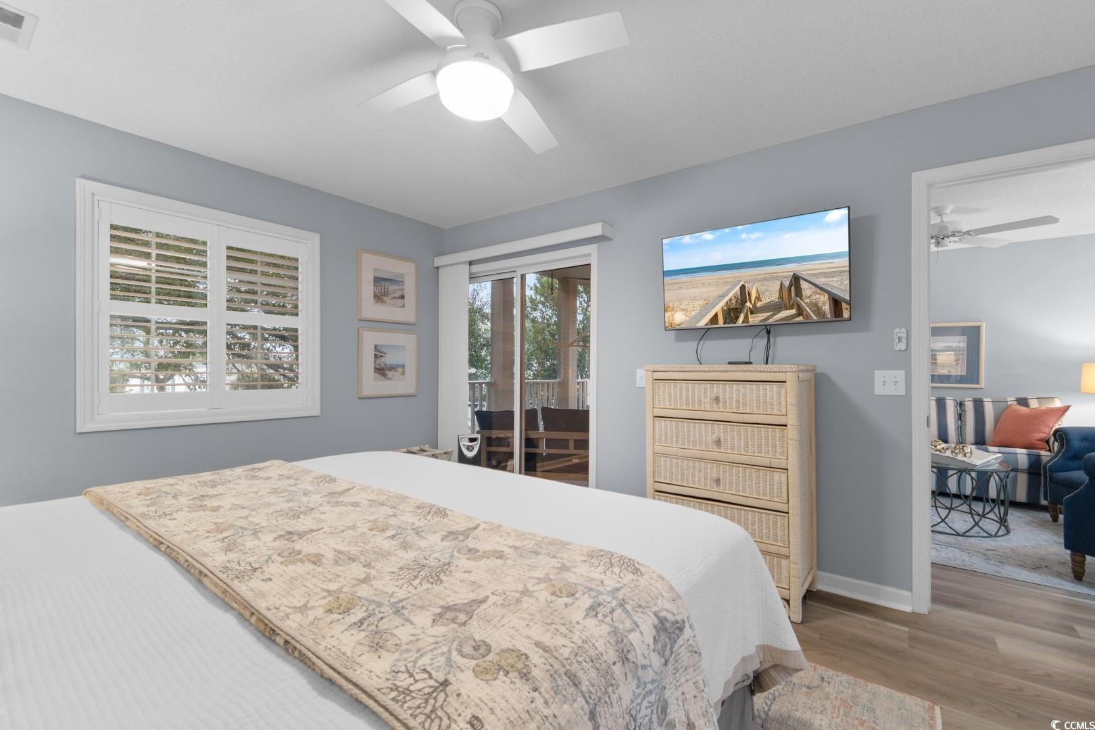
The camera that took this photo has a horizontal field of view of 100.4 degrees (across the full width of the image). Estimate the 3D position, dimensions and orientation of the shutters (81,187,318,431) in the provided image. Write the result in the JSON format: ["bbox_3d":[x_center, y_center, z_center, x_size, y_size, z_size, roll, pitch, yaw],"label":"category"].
[{"bbox_3d":[-1.974,-0.290,2.758,0.070,1.260,1.180,0,0,39],"label":"shutters"}]

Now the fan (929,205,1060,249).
[{"bbox_3d":[3.060,-1.075,3.530,1.240,0.320,1.240,0,0,34],"label":"fan"}]

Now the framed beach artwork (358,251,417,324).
[{"bbox_3d":[-1.259,-0.609,3.654,0.026,0.532,0.520,0,0,39],"label":"framed beach artwork"}]

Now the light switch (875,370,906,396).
[{"bbox_3d":[1.705,0.090,2.272,0.120,0.122,0.013,0,0,34],"label":"light switch"}]

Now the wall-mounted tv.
[{"bbox_3d":[1.131,-0.501,2.570,0.970,0.565,0.065,0,5,36],"label":"wall-mounted tv"}]

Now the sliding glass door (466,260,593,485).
[{"bbox_3d":[-0.215,0.205,3.635,1.380,2.000,0.100,0,0,34],"label":"sliding glass door"}]

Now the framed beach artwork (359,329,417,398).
[{"bbox_3d":[-1.259,-0.014,3.657,0.026,0.532,0.520,0,0,39],"label":"framed beach artwork"}]

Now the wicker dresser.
[{"bbox_3d":[0.985,0.606,2.518,0.790,1.215,0.410,0,0,34],"label":"wicker dresser"}]

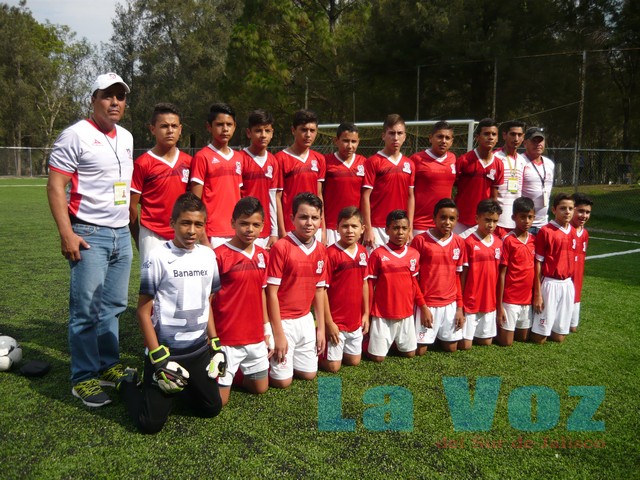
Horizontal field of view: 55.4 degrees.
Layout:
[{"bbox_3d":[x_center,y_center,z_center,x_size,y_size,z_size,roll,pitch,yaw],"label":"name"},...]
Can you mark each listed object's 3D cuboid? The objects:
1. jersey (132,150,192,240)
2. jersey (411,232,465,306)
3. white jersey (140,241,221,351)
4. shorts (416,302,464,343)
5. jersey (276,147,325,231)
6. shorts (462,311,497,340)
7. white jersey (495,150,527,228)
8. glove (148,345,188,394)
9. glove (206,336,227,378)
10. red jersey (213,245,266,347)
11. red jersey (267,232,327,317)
[{"bbox_3d":[-0.965,-0.277,3.750,0.440,0.560,0.260,-6,10,-36],"label":"jersey"},{"bbox_3d":[0.807,0.197,4.155,0.410,0.527,0.250,-2,9,-15],"label":"jersey"},{"bbox_3d":[-0.694,0.282,3.057,0.430,0.565,0.260,-5,10,-31],"label":"white jersey"},{"bbox_3d":[0.803,0.546,4.137,0.320,0.290,0.250,-2,8,-18],"label":"shorts"},{"bbox_3d":[-0.135,-0.320,4.018,0.390,0.559,0.240,-4,9,-25],"label":"jersey"},{"bbox_3d":[1.105,0.534,4.200,0.290,0.320,0.250,-3,8,-22],"label":"shorts"},{"bbox_3d":[1.620,-0.429,5.188,0.460,0.670,0.260,-1,8,-5],"label":"white jersey"},{"bbox_3d":[-0.703,0.596,2.830,0.130,0.240,0.110,-39,-13,-27],"label":"glove"},{"bbox_3d":[-0.521,0.592,3.074,0.100,0.200,0.110,-4,9,-30],"label":"glove"},{"bbox_3d":[-0.459,0.303,3.353,0.410,0.586,0.250,-5,10,-31],"label":"red jersey"},{"bbox_3d":[-0.137,0.207,3.557,0.390,0.520,0.240,-5,9,-32],"label":"red jersey"}]

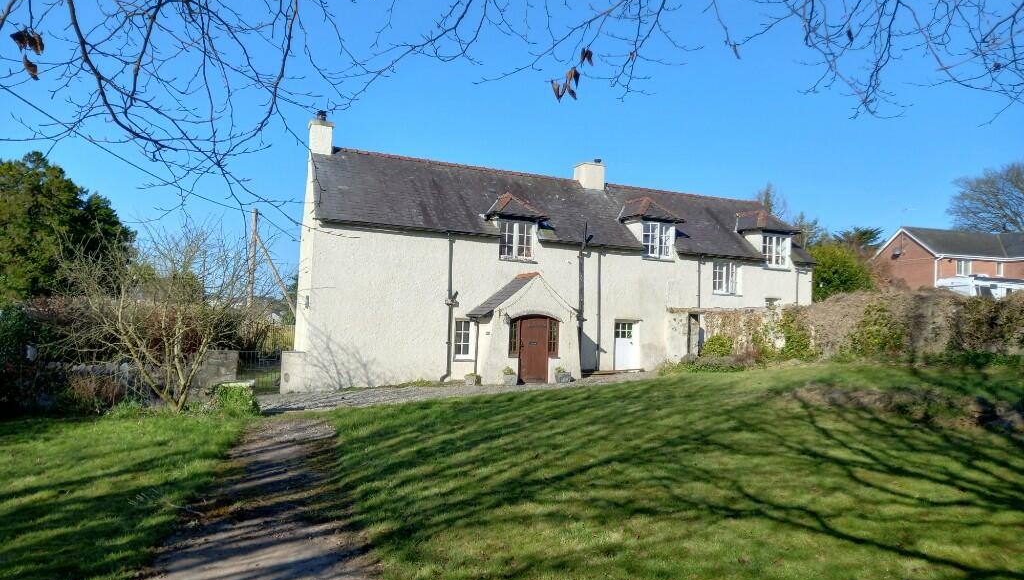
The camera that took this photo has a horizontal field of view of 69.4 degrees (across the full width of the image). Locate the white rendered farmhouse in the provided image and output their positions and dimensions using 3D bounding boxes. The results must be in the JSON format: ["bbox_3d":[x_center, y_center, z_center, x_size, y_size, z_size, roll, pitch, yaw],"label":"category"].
[{"bbox_3d":[2.038,-0.954,27.987,19.313,9.412,7.400,4,-5,-21],"label":"white rendered farmhouse"}]

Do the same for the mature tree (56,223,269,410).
[{"bbox_3d":[-7.635,0.570,16.200,4.551,4.111,4.300,2,-4,0],"label":"mature tree"}]

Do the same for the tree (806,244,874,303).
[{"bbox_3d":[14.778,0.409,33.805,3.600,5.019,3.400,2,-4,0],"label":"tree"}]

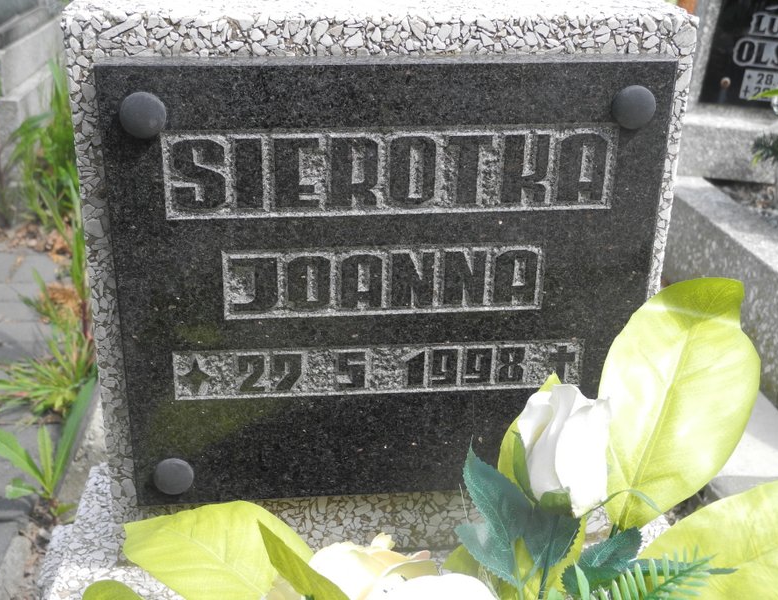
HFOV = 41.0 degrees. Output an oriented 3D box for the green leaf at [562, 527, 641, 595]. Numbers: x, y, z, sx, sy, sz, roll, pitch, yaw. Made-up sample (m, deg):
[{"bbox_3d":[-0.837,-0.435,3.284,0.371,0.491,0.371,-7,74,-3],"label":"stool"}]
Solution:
[{"bbox_3d":[0.141,0.173,0.690,0.053,0.034,0.030,-1,24,-5],"label":"green leaf"}]

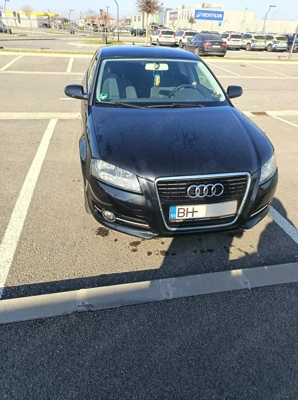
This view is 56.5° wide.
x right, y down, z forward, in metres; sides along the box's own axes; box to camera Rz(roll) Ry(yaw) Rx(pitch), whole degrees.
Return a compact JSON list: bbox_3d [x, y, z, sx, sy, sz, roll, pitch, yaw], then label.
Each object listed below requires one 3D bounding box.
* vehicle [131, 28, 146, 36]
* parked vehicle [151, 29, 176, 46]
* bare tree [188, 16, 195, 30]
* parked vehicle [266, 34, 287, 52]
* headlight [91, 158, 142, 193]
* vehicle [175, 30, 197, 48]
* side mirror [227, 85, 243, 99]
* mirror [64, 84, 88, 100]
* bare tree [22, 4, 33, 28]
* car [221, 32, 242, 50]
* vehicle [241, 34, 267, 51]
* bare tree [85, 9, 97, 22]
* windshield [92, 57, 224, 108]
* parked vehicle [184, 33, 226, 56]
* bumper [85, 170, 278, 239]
[{"bbox_3d":[-2.691,-42.873,71.240,4.200,1.500,1.780,-4,32,-10],"label":"vehicle"},{"bbox_3d":[1.560,-18.000,30.700,1.784,1.650,4.500,-3,33,-10],"label":"parked vehicle"},{"bbox_3d":[9.625,-39.370,63.107,1.800,4.200,1.800,3,32,0],"label":"bare tree"},{"bbox_3d":[15.291,-19.502,34.340,1.800,1.680,4.350,-4,32,-10],"label":"parked vehicle"},{"bbox_3d":[-0.235,-0.165,2.026,0.350,0.175,0.380,1,32,-3],"label":"headlight"},{"bbox_3d":[4.070,-18.020,31.000,1.784,1.650,4.500,-3,33,-10],"label":"vehicle"},{"bbox_3d":[0.995,-1.243,3.195,0.195,0.140,0.110,-4,32,-11],"label":"side mirror"},{"bbox_3d":[-0.757,-1.120,2.880,0.240,0.150,0.130,-4,31,-11],"label":"mirror"},{"bbox_3d":[-23.784,-36.234,54.969,2.500,4.350,2.500,3,32,0],"label":"bare tree"},{"bbox_3d":[9.341,-18.850,32.839,1.780,1.660,4.500,-4,32,-10],"label":"car"},{"bbox_3d":[11.800,-18.350,32.150,1.800,1.660,4.400,-3,33,-10],"label":"vehicle"},{"bbox_3d":[-9.224,-28.702,44.801,1.800,3.750,1.800,3,32,0],"label":"bare tree"},{"bbox_3d":[0.121,-1.286,2.965,1.360,0.130,0.860,-4,59,-11],"label":"windshield"},{"bbox_3d":[4.080,-11.680,20.750,1.840,1.440,4.750,-4,33,-11],"label":"parked vehicle"},{"bbox_3d":[0.360,-0.035,2.229,1.740,0.500,0.530,-4,32,-11],"label":"bumper"}]

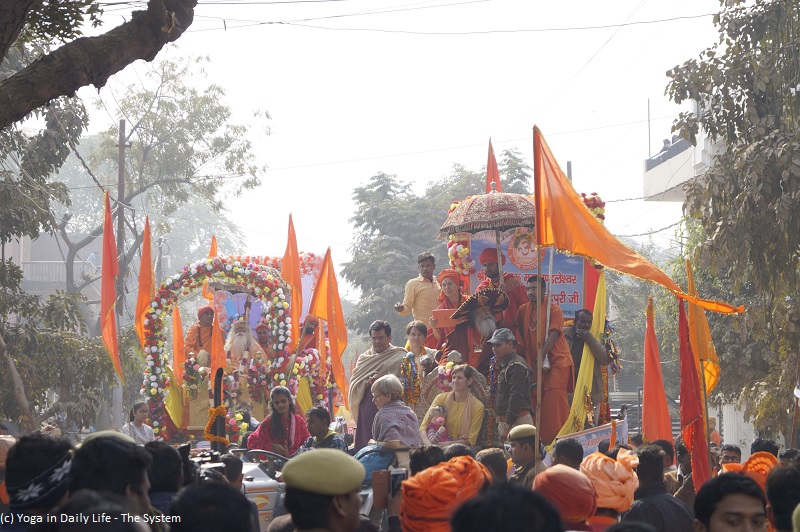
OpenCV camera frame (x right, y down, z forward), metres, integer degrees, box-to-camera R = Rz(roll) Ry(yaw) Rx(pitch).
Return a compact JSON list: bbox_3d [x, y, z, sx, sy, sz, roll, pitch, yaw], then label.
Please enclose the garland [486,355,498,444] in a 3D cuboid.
[{"bbox_3d":[0.782,1.138,15.400,0.100,0.750,0.090,0,-4,0],"label":"garland"}]

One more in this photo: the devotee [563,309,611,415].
[{"bbox_3d":[1.854,1.218,18.100,0.580,1.600,0.420,-2,-5,24],"label":"devotee"}]

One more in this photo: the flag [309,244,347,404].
[{"bbox_3d":[-0.668,0.573,16.931,0.400,1.480,0.250,0,-5,0],"label":"flag"}]

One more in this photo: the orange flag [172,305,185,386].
[{"bbox_3d":[-2.464,0.886,20.300,0.160,0.920,0.120,0,-5,0],"label":"orange flag"}]

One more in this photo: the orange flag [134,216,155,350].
[{"bbox_3d":[-3.019,0.208,21.600,0.250,1.600,0.180,0,-5,0],"label":"orange flag"}]

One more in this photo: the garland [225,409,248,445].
[{"bbox_3d":[-1.572,1.559,17.482,0.250,0.380,0.240,0,-5,0],"label":"garland"}]

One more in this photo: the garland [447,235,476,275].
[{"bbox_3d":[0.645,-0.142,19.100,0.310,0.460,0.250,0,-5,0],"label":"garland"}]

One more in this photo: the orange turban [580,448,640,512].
[{"bbox_3d":[0.990,1.018,8.600,0.270,0.285,0.270,0,-4,0],"label":"orange turban"}]

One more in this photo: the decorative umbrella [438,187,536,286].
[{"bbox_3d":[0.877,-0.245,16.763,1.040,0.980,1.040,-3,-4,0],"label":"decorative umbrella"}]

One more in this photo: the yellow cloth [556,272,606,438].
[{"bbox_3d":[1.595,0.786,16.000,0.430,1.460,0.280,0,-4,0],"label":"yellow cloth"}]

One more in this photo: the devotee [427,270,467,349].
[{"bbox_3d":[0.425,0.795,16.241,0.500,1.550,0.400,-1,-4,11],"label":"devotee"}]

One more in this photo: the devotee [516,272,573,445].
[{"bbox_3d":[1.379,0.913,17.500,0.580,1.660,0.450,-2,-5,21],"label":"devotee"}]

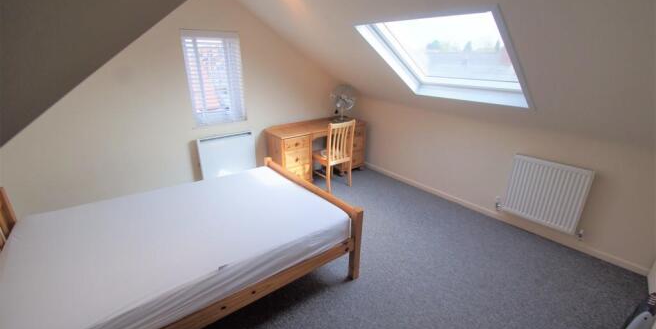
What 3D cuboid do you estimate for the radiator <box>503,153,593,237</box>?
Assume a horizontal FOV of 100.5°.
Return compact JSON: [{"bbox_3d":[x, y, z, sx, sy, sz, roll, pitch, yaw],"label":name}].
[{"bbox_3d":[2.067,0.258,2.593,0.090,0.600,0.584,-15,26,-36],"label":"radiator"}]

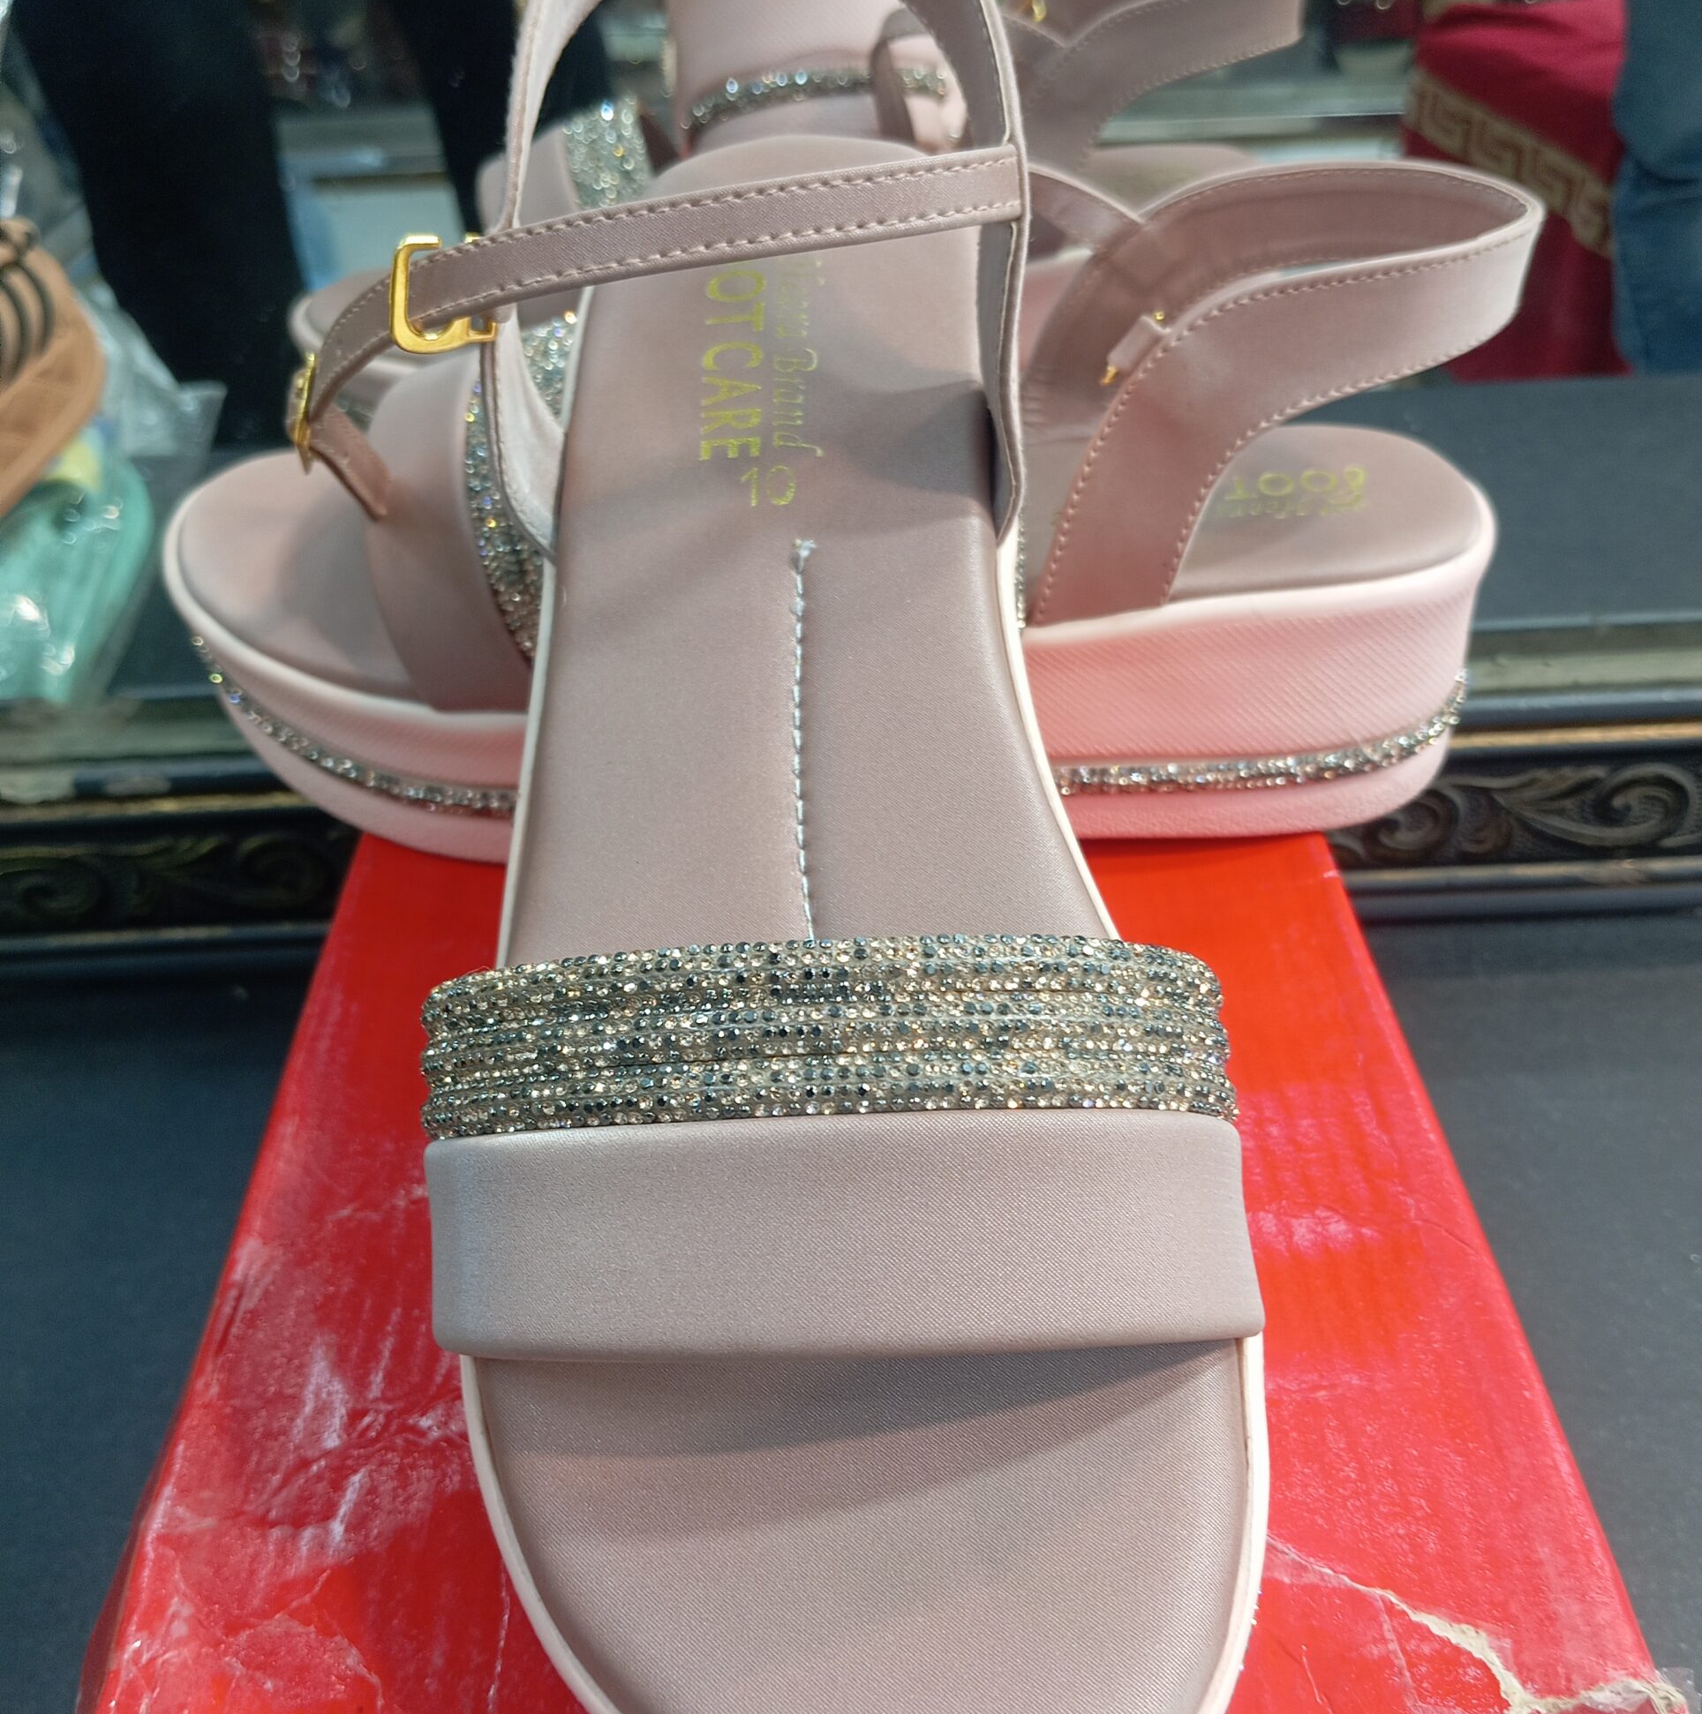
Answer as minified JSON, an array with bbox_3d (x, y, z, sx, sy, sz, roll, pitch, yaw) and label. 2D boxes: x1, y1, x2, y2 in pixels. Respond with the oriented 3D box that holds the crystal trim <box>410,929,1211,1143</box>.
[{"bbox_3d":[-0.002,0.025,0.200,0.087,0.035,0.027,-3,56,-1],"label":"crystal trim"}]

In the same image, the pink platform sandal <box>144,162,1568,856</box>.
[{"bbox_3d":[-0.008,-0.071,0.362,0.265,0.117,0.095,1,38,4],"label":"pink platform sandal"}]

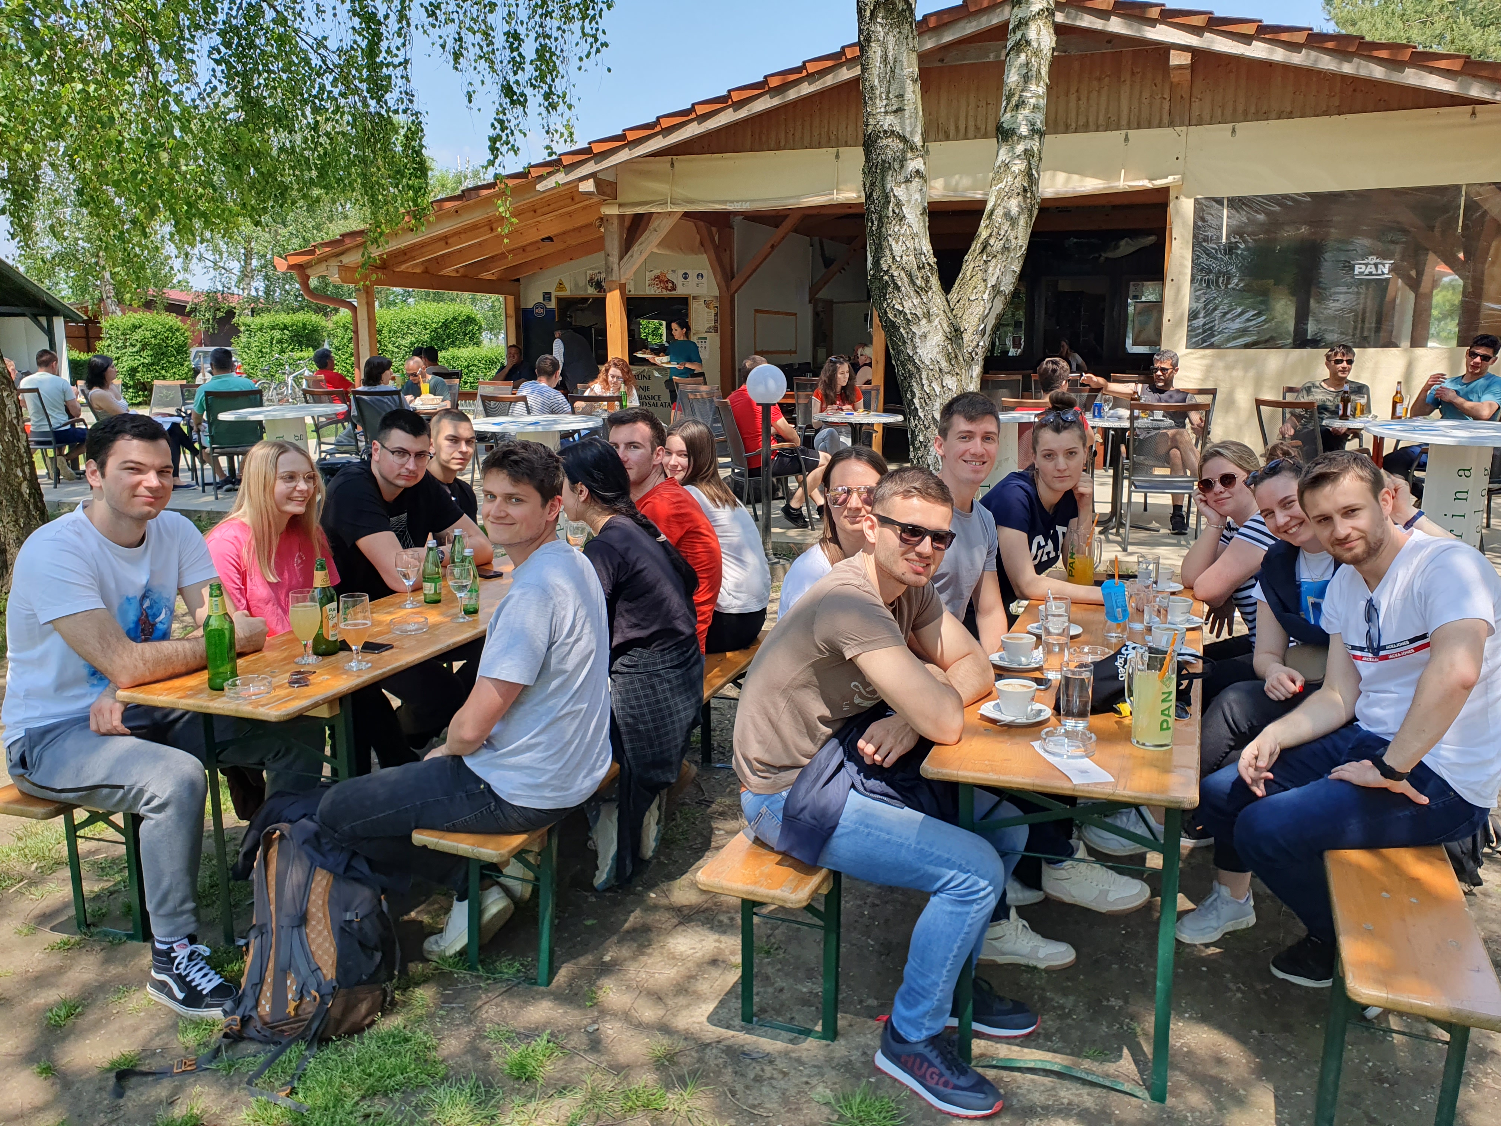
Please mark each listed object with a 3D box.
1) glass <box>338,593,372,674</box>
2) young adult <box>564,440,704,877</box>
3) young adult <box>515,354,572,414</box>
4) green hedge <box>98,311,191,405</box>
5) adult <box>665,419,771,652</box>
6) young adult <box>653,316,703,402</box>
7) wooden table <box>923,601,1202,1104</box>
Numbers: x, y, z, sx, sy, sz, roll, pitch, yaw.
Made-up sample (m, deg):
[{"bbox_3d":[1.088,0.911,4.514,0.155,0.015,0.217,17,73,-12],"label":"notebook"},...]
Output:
[{"bbox_3d":[-1.067,0.185,3.022,0.084,0.188,0.084,-1,11,0],"label":"glass"},{"bbox_3d":[-0.460,0.285,3.410,0.720,1.318,0.480,6,12,29],"label":"young adult"},{"bbox_3d":[-1.552,-0.933,8.550,0.520,1.260,0.720,3,12,17],"label":"young adult"},{"bbox_3d":[-14.267,-4.820,26.374,2.000,2.120,1.900,-6,13,-27],"label":"green hedge"},{"bbox_3d":[-0.216,0.129,4.220,0.660,1.333,0.450,5,12,27],"label":"adult"},{"bbox_3d":[-0.866,-1.976,13.056,0.580,1.660,0.500,-6,12,-29],"label":"young adult"},{"bbox_3d":[0.992,0.586,3.234,0.510,0.760,2.200,4,12,21],"label":"wooden table"}]

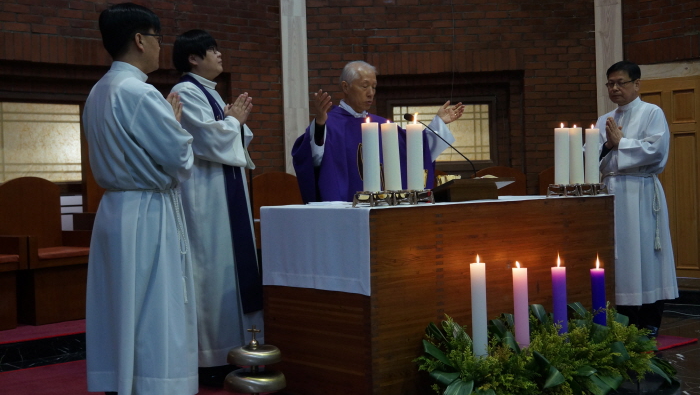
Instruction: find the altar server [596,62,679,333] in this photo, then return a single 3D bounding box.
[{"bbox_3d":[1.782,0.011,5.859,0.530,1.710,0.430,0,2,36],"label":"altar server"}]

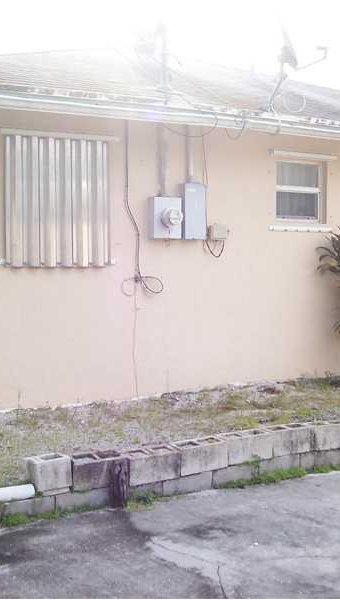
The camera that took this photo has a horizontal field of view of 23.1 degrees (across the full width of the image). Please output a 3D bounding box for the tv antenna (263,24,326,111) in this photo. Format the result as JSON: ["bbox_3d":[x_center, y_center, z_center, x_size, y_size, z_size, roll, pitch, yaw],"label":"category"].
[{"bbox_3d":[1.223,-2.274,8.173,0.560,0.810,0.480,0,2,-5],"label":"tv antenna"}]

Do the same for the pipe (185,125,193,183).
[{"bbox_3d":[0.190,-1.412,8.081,0.066,0.525,0.070,-2,3,-29],"label":"pipe"}]

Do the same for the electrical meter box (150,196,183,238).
[{"bbox_3d":[-0.021,-0.779,7.930,0.305,0.389,0.230,-2,3,-29],"label":"electrical meter box"}]

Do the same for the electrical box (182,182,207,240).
[{"bbox_3d":[0.221,-0.857,8.124,0.240,0.538,0.125,-2,3,-29],"label":"electrical box"}]

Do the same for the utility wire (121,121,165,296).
[{"bbox_3d":[-0.245,-0.859,7.887,0.465,1.650,0.080,-2,3,-29],"label":"utility wire"}]

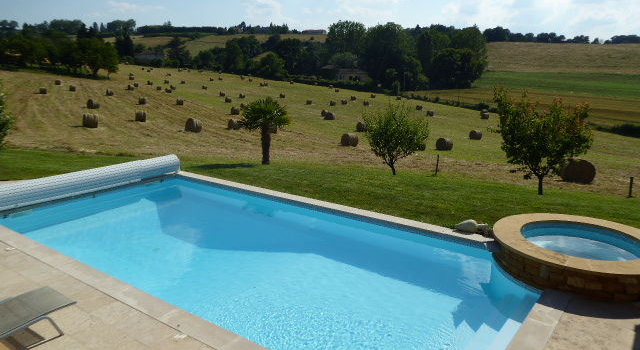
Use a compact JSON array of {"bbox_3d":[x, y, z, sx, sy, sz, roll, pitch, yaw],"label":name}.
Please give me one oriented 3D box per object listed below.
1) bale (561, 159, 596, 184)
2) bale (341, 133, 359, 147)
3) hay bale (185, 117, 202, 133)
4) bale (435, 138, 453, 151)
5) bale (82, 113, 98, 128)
[{"bbox_3d":[14.301,-0.198,27.691,1.280,1.250,1.200,0,13,-2],"label":"bale"},{"bbox_3d":[3.131,-3.570,52.050,1.200,1.250,1.280,-10,17,-37],"label":"bale"},{"bbox_3d":[-13.060,-5.119,51.626,1.280,1.250,1.200,8,15,28],"label":"hay bale"},{"bbox_3d":[13.385,-3.257,53.507,1.200,1.250,1.280,-10,17,-36],"label":"bale"},{"bbox_3d":[-22.894,-5.343,49.877,1.200,1.250,1.280,-8,16,-32],"label":"bale"}]

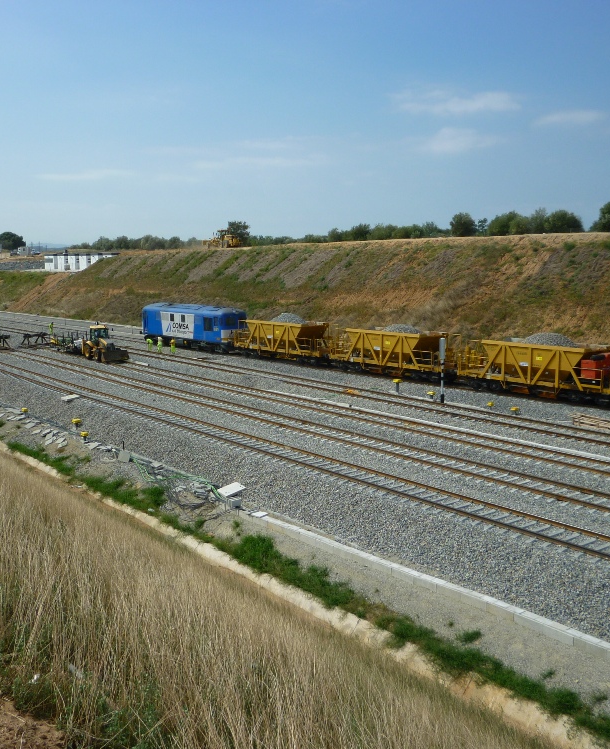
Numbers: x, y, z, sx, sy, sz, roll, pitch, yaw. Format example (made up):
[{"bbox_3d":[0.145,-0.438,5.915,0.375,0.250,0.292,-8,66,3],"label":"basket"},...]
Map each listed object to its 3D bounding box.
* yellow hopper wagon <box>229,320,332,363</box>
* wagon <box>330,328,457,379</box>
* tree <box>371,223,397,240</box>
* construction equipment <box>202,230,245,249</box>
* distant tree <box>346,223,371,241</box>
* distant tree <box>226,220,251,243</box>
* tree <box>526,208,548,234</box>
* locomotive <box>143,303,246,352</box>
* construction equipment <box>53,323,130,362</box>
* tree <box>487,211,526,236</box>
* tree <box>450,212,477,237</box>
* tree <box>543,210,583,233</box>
[{"bbox_3d":[-1.726,-2.809,72.137,2.800,3.540,12.600,-8,11,-41],"label":"yellow hopper wagon"},{"bbox_3d":[6.875,-1.540,62.173,3.050,3.560,12.200,-10,12,-41],"label":"wagon"},{"bbox_3d":[12.162,-22.116,129.565,3.946,2.906,3.748,-1,9,5],"label":"tree"},{"bbox_3d":[-15.002,-24.698,153.000,2.600,3.400,9.200,-7,10,-35],"label":"construction equipment"},{"bbox_3d":[9.686,-25.469,150.000,3.880,3.590,3.880,0,9,4],"label":"distant tree"},{"bbox_3d":[-13.574,-28.999,172.000,4.450,5.350,4.450,-1,9,-5],"label":"distant tree"},{"bbox_3d":[32.182,-21.178,115.758,2.890,3.649,2.745,1,10,15],"label":"tree"},{"bbox_3d":[-10.849,-4.544,81.479,2.980,4.200,14.422,-10,12,-41],"label":"locomotive"},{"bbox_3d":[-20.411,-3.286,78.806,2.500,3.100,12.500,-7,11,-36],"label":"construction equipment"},{"bbox_3d":[31.167,-23.395,130.000,5.550,4.200,5.550,1,9,13],"label":"tree"},{"bbox_3d":[25.017,-23.676,132.000,3.860,4.100,3.860,1,9,11],"label":"tree"},{"bbox_3d":[37.564,-22.174,122.000,5.490,3.500,5.490,2,9,17],"label":"tree"}]

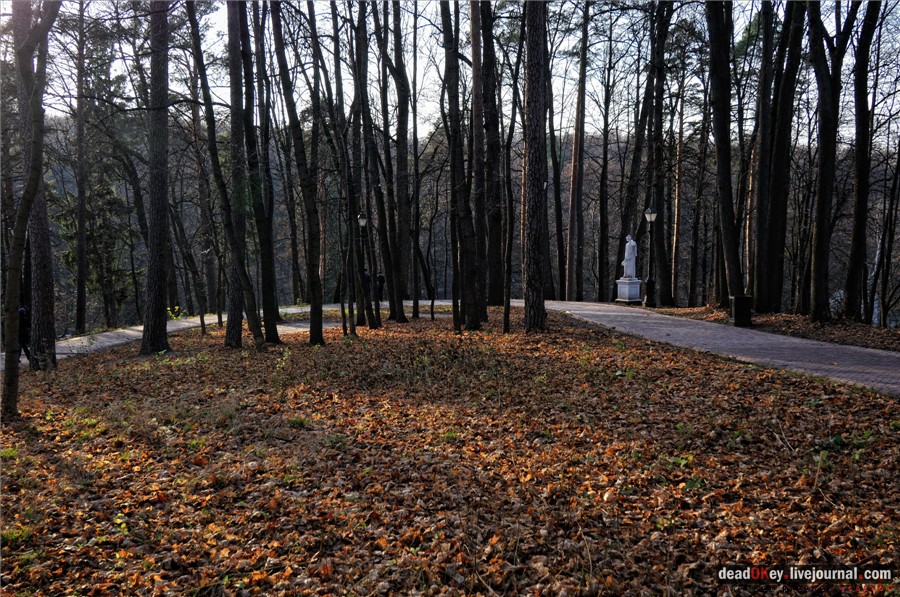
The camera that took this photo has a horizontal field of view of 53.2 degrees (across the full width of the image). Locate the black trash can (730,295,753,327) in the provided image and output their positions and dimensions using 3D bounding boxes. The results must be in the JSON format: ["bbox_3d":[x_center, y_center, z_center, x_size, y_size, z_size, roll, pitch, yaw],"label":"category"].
[{"bbox_3d":[7.920,0.340,24.400,0.500,0.860,0.500,0,2,-1],"label":"black trash can"}]

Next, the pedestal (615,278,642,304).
[{"bbox_3d":[7.363,-0.288,36.980,0.820,1.071,0.820,-1,3,-34],"label":"pedestal"}]

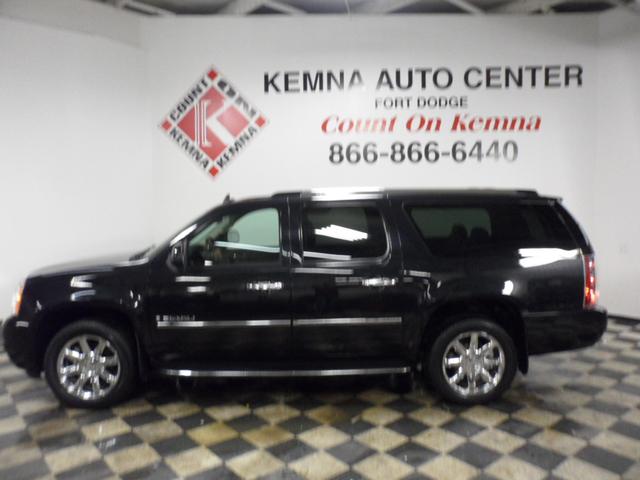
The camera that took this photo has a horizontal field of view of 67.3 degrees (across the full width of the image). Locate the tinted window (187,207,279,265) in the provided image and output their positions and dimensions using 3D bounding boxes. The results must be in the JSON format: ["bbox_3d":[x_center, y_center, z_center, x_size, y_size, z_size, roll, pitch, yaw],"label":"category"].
[{"bbox_3d":[-0.755,-0.026,4.249,0.812,0.530,0.050,-1,-15,0],"label":"tinted window"}]

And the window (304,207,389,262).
[{"bbox_3d":[0.217,-0.070,4.252,0.743,0.514,0.050,-1,-15,0],"label":"window"}]

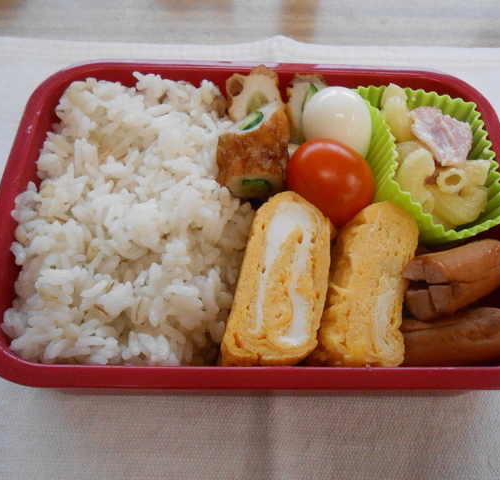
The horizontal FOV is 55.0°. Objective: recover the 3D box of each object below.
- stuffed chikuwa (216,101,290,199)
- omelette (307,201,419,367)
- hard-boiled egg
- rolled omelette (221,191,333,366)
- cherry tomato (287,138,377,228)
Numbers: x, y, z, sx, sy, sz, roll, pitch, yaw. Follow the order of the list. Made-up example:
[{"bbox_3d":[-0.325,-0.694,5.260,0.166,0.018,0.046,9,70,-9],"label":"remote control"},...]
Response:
[{"bbox_3d":[0.001,-0.034,0.182,0.025,0.025,0.037,3,72,0],"label":"stuffed chikuwa"},{"bbox_3d":[0.041,0.019,0.168,0.026,0.032,0.057,10,60,4],"label":"omelette"},{"bbox_3d":[0.034,-0.046,0.191,0.028,0.032,0.028,1,60,-2],"label":"hard-boiled egg"},{"bbox_3d":[0.010,0.019,0.167,0.027,0.032,0.057,9,60,3],"label":"rolled omelette"},{"bbox_3d":[0.029,-0.021,0.176,0.032,0.030,0.031,1,60,-2],"label":"cherry tomato"}]

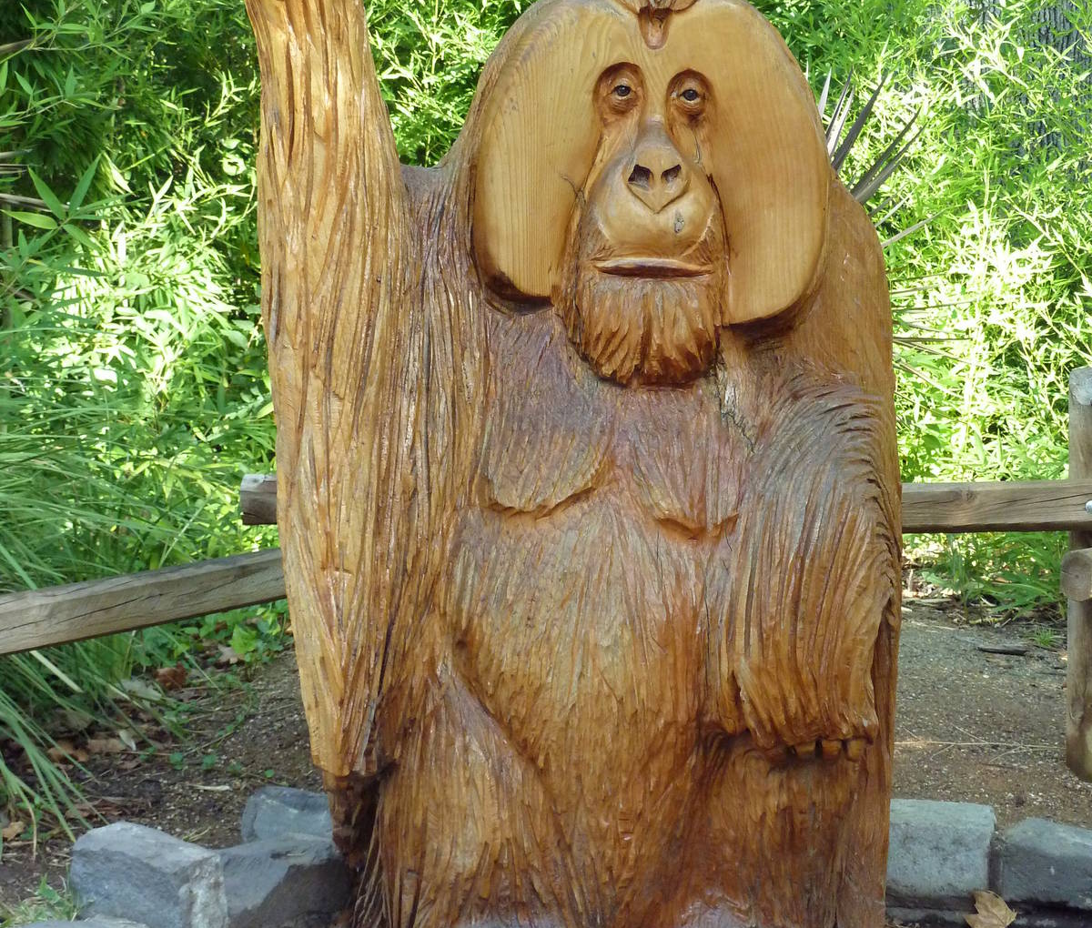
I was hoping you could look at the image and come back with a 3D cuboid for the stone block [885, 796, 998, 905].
[{"bbox_3d":[0.940,0.925,5.577,0.290,0.190,0.230,1,5,14],"label":"stone block"}]

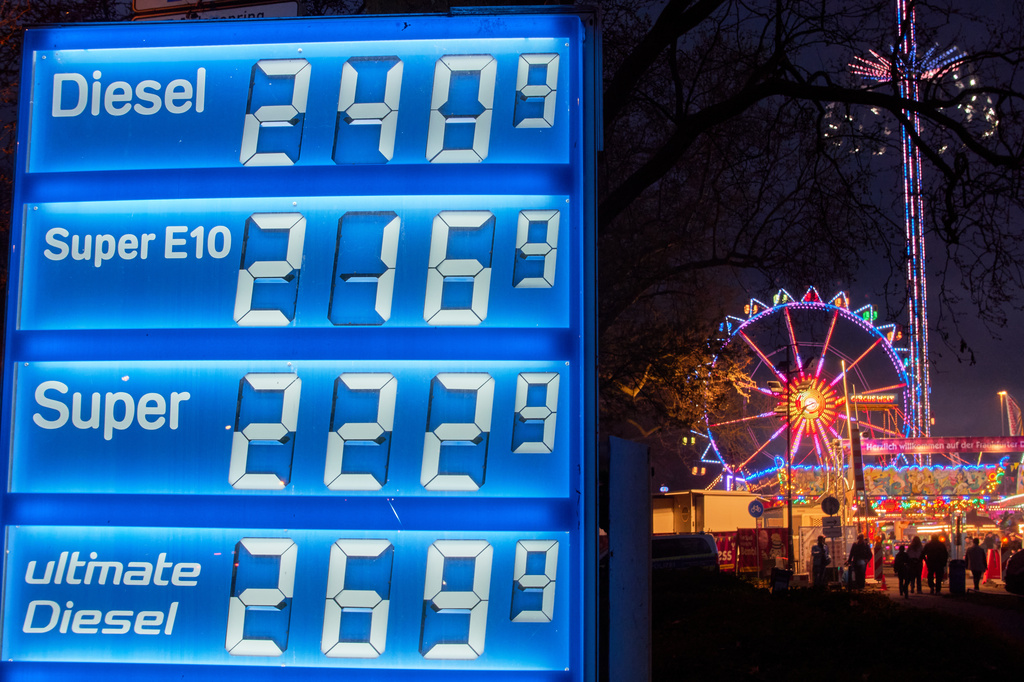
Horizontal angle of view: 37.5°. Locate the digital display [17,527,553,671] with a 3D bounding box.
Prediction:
[{"bbox_3d":[-0.557,0.628,3.704,1.390,0.326,0.090,0,-8,5],"label":"digital display"}]

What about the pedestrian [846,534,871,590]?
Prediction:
[{"bbox_3d":[11.176,7.112,48.500,0.680,1.751,0.500,5,-9,-30],"label":"pedestrian"}]

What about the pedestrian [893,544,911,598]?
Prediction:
[{"bbox_3d":[10.947,6.490,42.300,0.480,1.471,0.420,0,-8,3],"label":"pedestrian"}]

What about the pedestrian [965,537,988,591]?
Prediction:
[{"bbox_3d":[15.111,7.267,49.000,0.640,1.673,0.400,0,-8,6],"label":"pedestrian"}]

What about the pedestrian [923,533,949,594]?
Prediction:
[{"bbox_3d":[12.505,6.604,44.500,0.720,1.791,0.450,0,-8,3],"label":"pedestrian"}]

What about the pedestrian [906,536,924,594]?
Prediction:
[{"bbox_3d":[11.915,6.619,44.500,0.540,1.685,0.420,0,-8,3],"label":"pedestrian"}]

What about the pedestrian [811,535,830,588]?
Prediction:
[{"bbox_3d":[10.063,7.202,49.000,0.580,1.705,0.420,5,-9,-30],"label":"pedestrian"}]

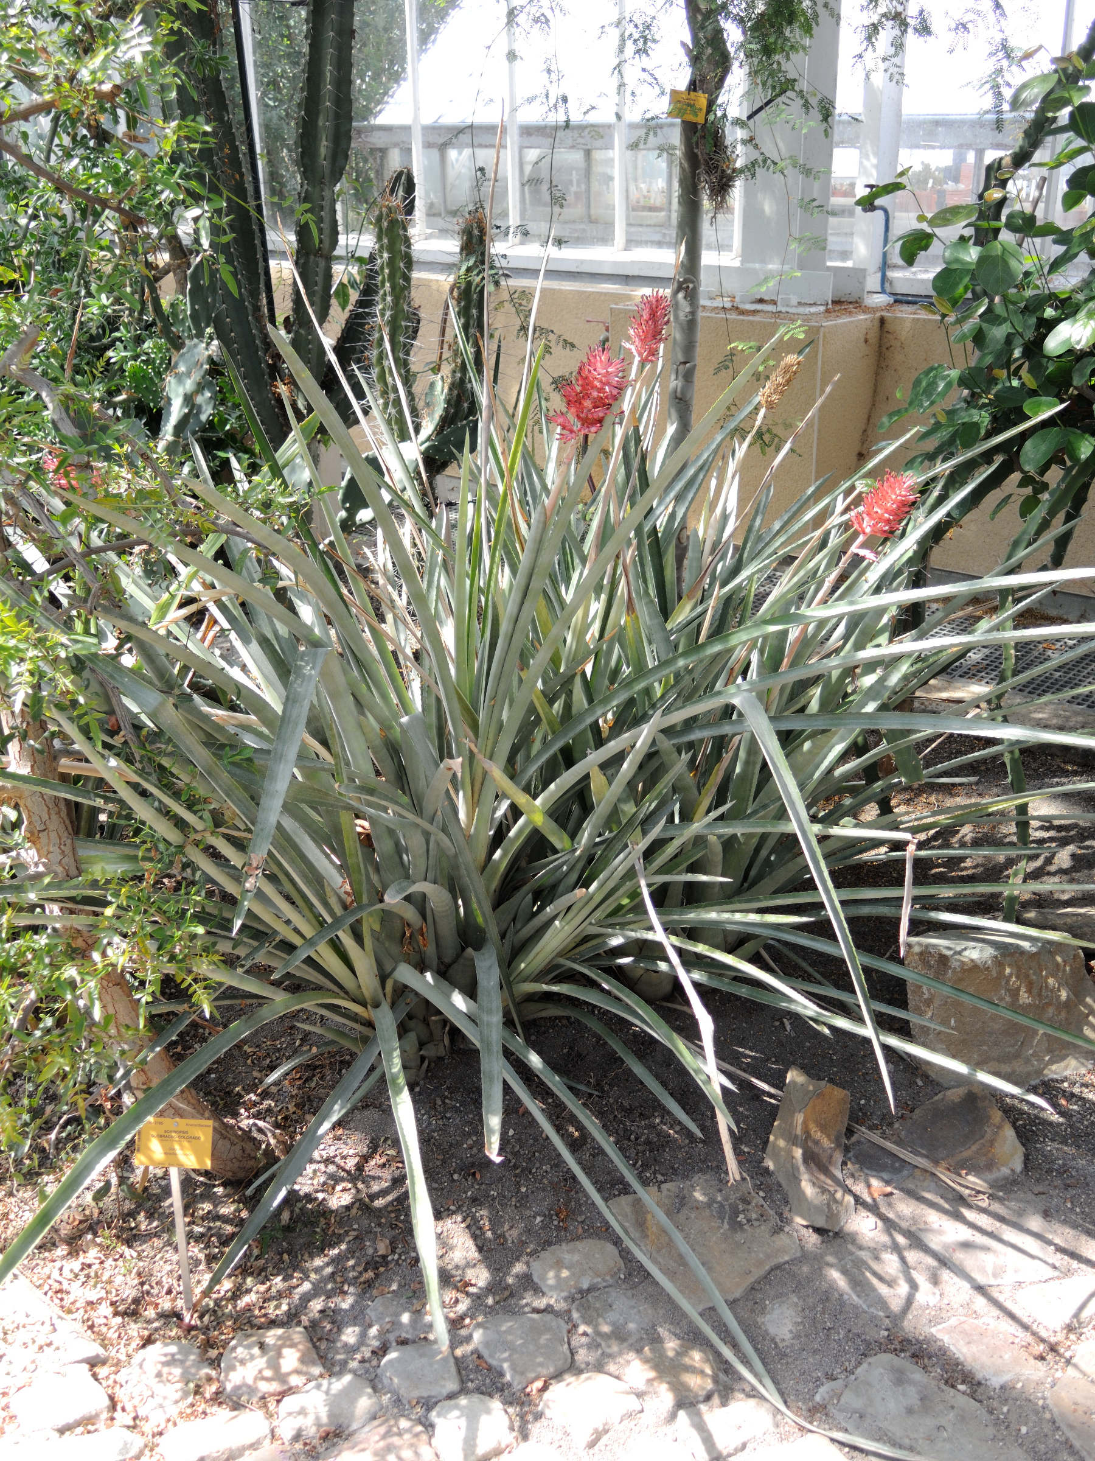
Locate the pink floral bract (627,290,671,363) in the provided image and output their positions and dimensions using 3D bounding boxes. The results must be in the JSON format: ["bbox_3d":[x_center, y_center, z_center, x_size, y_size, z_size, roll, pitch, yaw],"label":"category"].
[{"bbox_3d":[0.220,-0.869,3.000,0.088,0.155,0.088,8,22,-3],"label":"pink floral bract"}]

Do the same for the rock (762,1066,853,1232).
[{"bbox_3d":[0.409,0.641,2.191,0.125,0.130,0.260,2,22,6],"label":"rock"}]

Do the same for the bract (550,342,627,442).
[{"bbox_3d":[0.074,-0.583,2.400,0.112,0.165,0.112,12,21,-5],"label":"bract"}]

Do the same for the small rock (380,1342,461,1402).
[{"bbox_3d":[-0.165,0.842,1.831,0.100,0.046,0.078,-4,22,-7],"label":"small rock"}]

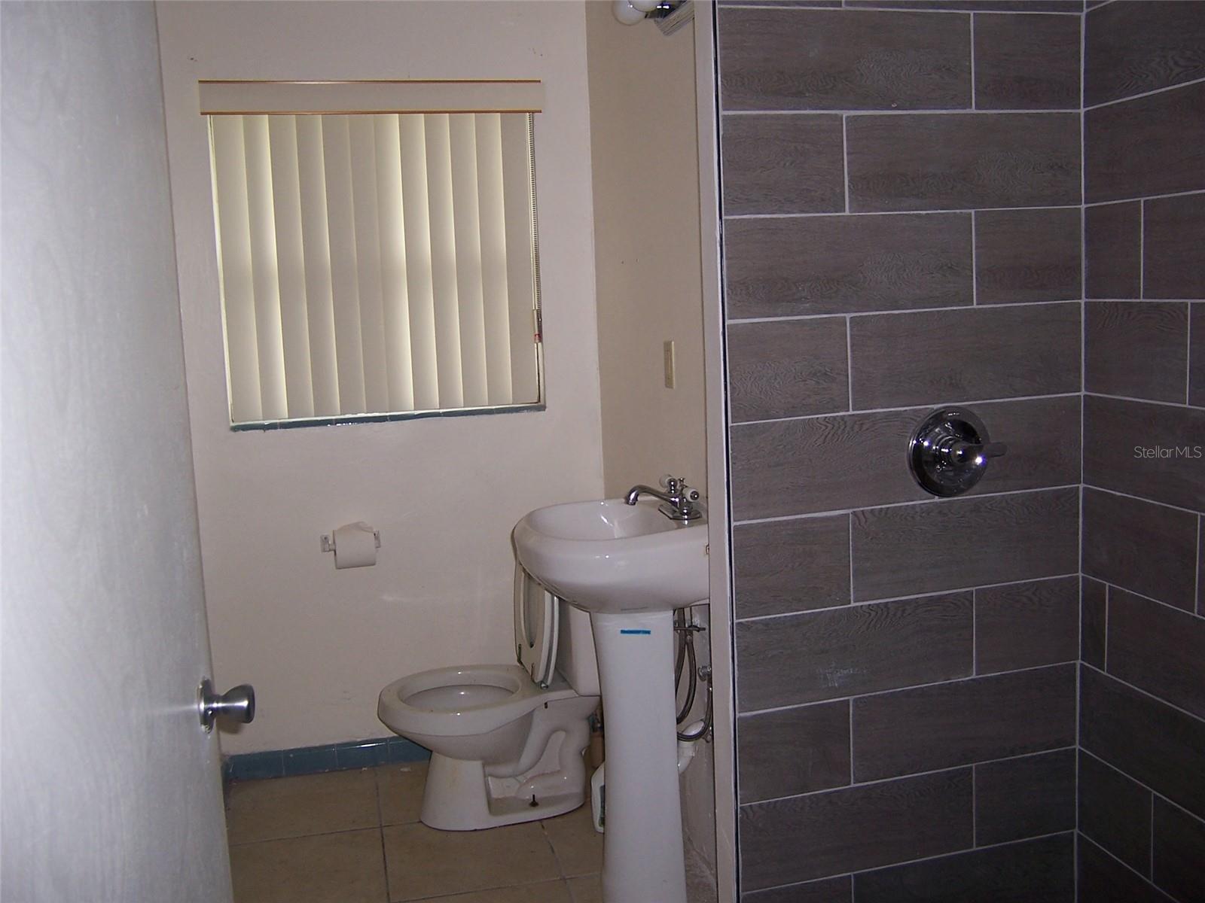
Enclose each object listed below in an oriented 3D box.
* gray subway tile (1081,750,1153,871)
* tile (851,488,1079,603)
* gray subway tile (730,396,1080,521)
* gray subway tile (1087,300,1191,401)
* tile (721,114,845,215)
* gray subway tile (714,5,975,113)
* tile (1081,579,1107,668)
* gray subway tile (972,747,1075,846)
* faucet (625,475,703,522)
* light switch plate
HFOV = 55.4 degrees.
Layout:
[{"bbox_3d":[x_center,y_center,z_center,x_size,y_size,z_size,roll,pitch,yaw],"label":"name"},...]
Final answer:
[{"bbox_3d":[1.008,0.710,2.258,0.010,0.178,0.224,-4,8,-14],"label":"gray subway tile"},{"bbox_3d":[0.725,0.182,2.275,0.517,0.179,0.010,-4,7,-16],"label":"tile"},{"bbox_3d":[0.586,0.010,2.170,0.721,0.174,0.010,-4,8,-13],"label":"gray subway tile"},{"bbox_3d":[0.976,-0.182,2.106,0.010,0.178,0.282,-4,8,-14],"label":"gray subway tile"},{"bbox_3d":[0.322,-0.508,2.038,0.230,0.174,0.010,-4,8,-13],"label":"tile"},{"bbox_3d":[0.451,-0.710,2.092,0.509,0.179,0.010,-4,7,-16],"label":"gray subway tile"},{"bbox_3d":[0.997,0.349,2.324,0.010,0.179,0.083,-4,7,-12],"label":"tile"},{"bbox_3d":[0.877,0.717,2.381,0.244,0.179,0.010,-4,7,-16],"label":"gray subway tile"},{"bbox_3d":[0.128,0.103,2.474,0.147,0.087,0.160,-4,8,-13],"label":"faucet"},{"bbox_3d":[0.155,-0.205,2.721,0.009,0.115,0.071,-4,7,-12],"label":"light switch plate"}]

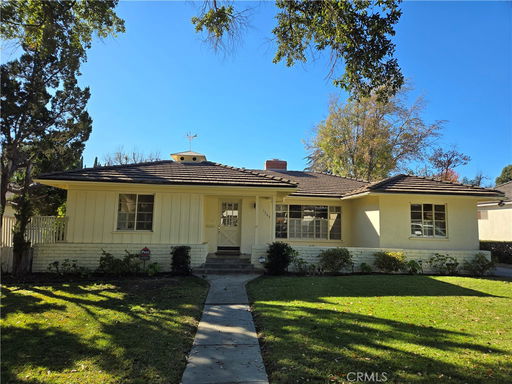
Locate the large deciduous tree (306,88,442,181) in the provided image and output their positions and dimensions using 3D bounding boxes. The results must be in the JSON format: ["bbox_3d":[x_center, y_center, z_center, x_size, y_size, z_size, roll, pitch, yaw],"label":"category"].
[{"bbox_3d":[9.607,-2.075,27.402,10.500,12.950,10.000,2,-5,-5],"label":"large deciduous tree"}]

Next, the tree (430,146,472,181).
[{"bbox_3d":[17.008,0.374,29.593,3.800,8.810,3.700,2,-5,-5],"label":"tree"}]

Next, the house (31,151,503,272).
[{"bbox_3d":[0.607,0.873,16.621,15.600,4.700,11.500,2,-5,-5],"label":"house"}]

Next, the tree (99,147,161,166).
[{"bbox_3d":[-13.282,-0.096,35.562,6.800,9.480,6.800,2,-5,-5],"label":"tree"}]

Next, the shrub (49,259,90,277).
[{"bbox_3d":[-5.647,2.278,10.300,1.270,0.510,0.750,2,-5,-5],"label":"shrub"}]

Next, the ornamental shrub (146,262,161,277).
[{"bbox_3d":[-3.223,2.441,10.750,0.440,0.410,0.420,2,-5,-5],"label":"ornamental shrub"}]

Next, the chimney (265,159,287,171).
[{"bbox_3d":[1.073,-1.423,17.800,1.100,0.800,0.750,2,-5,-5],"label":"chimney"}]

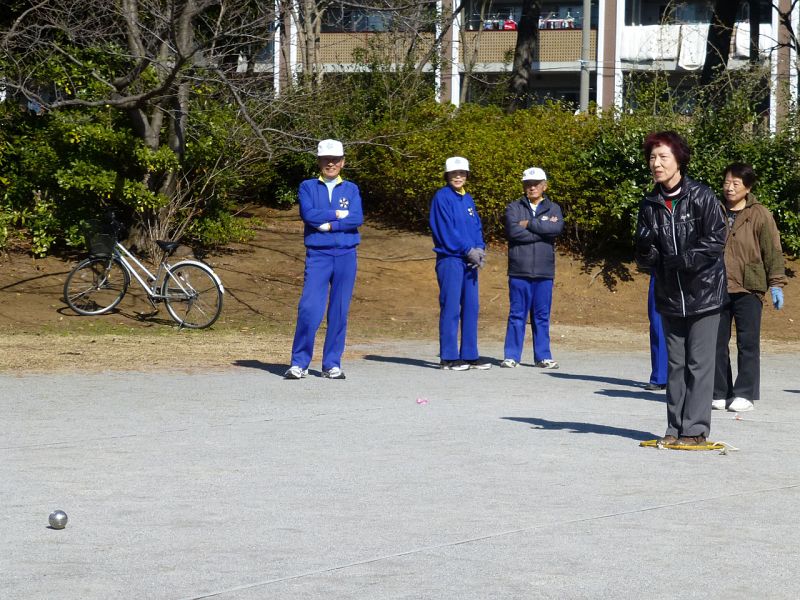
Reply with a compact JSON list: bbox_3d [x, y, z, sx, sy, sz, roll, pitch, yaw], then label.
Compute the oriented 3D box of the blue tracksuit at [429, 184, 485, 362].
[{"bbox_3d":[0.434,-0.203,18.100,0.450,1.380,0.330,-1,2,-38],"label":"blue tracksuit"}]

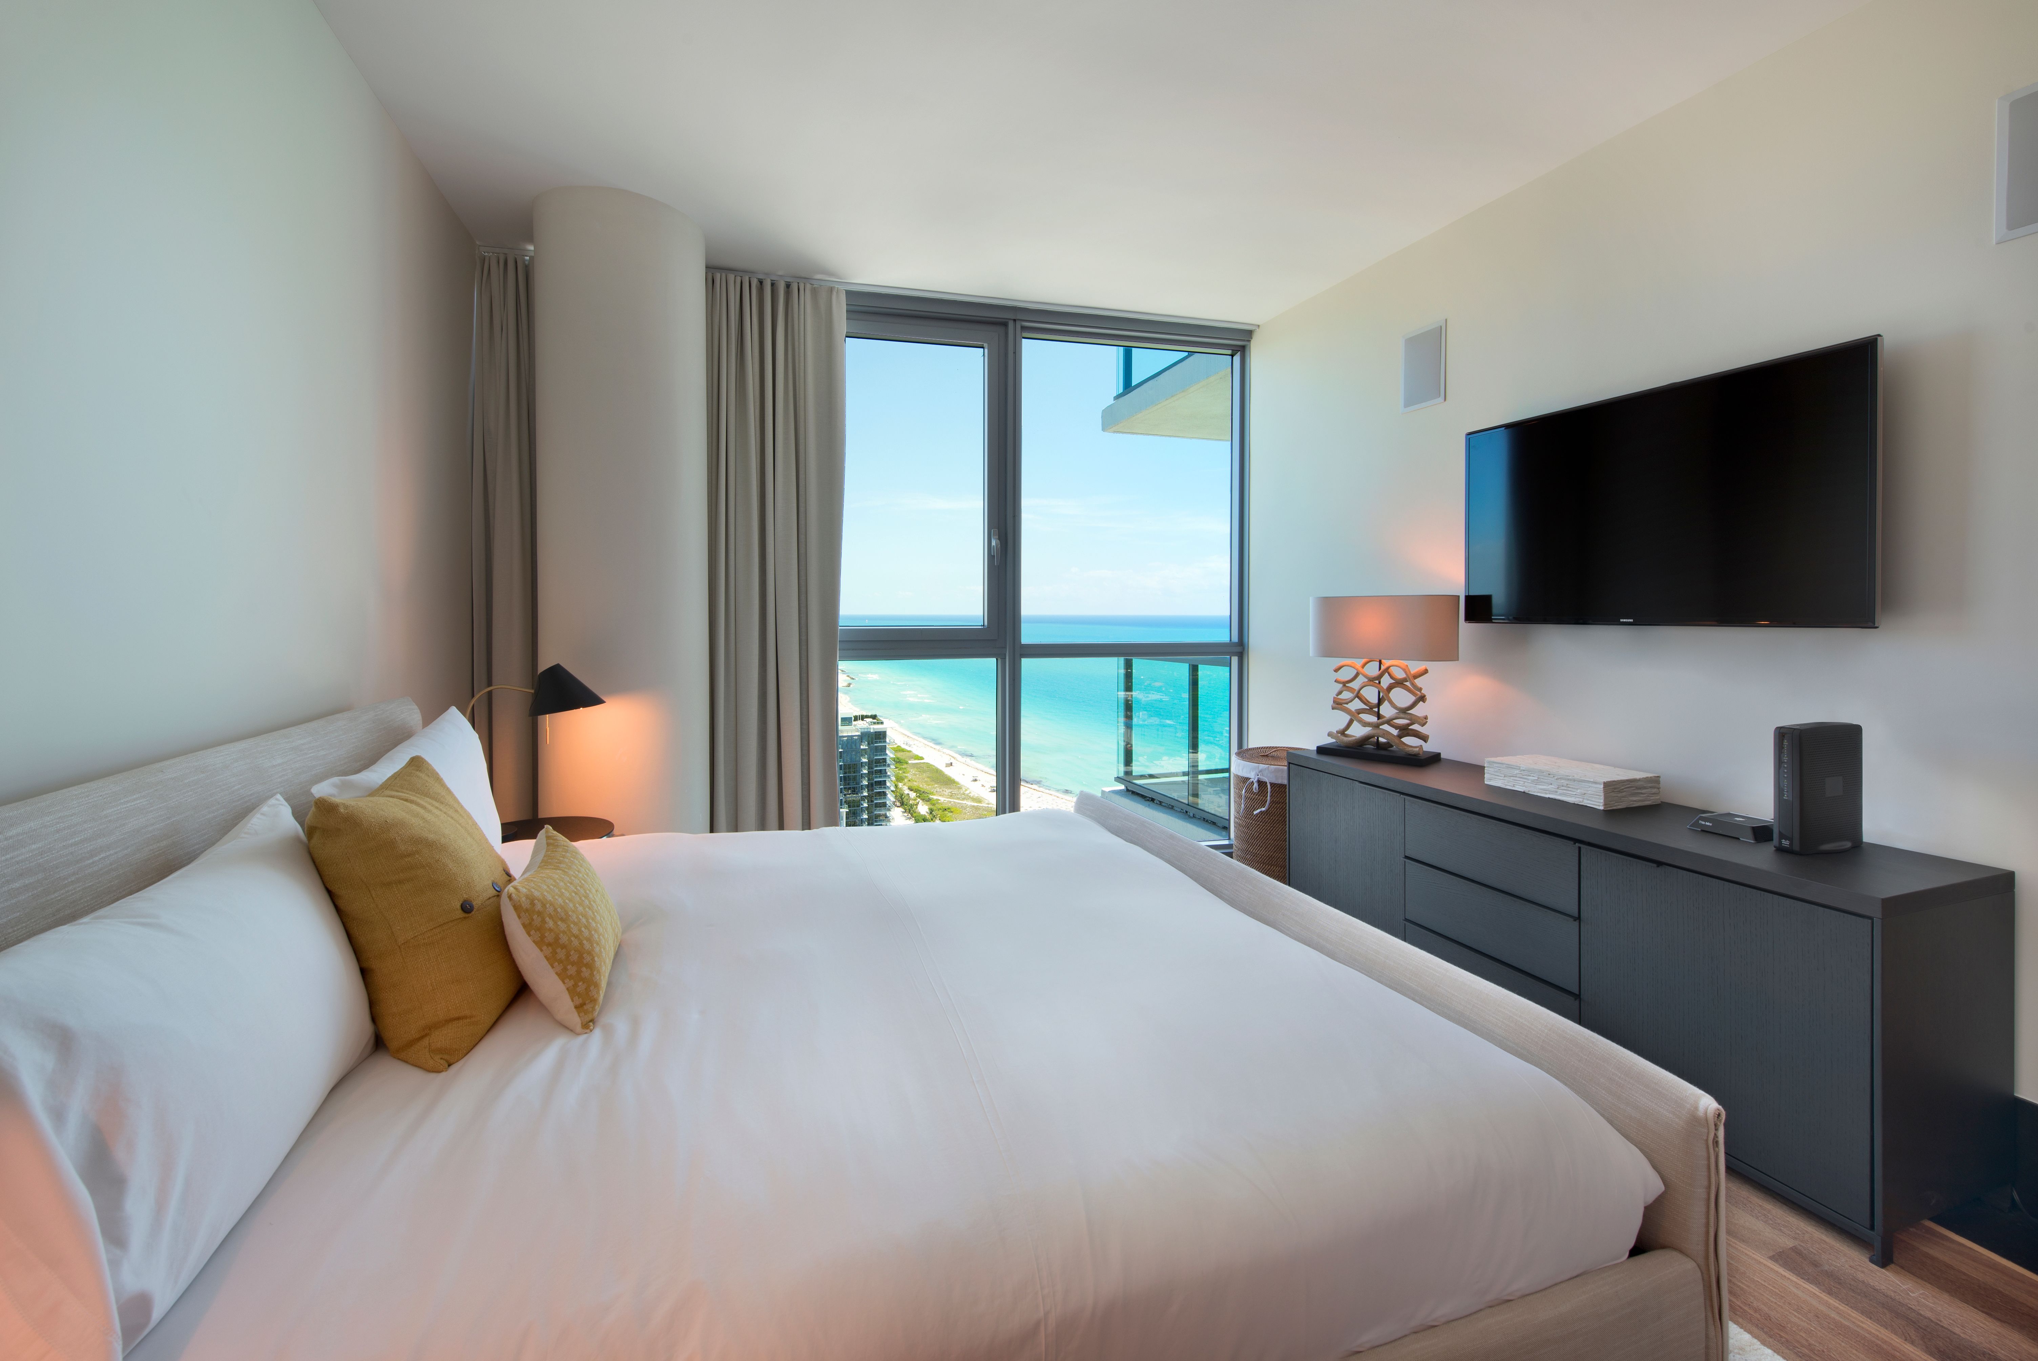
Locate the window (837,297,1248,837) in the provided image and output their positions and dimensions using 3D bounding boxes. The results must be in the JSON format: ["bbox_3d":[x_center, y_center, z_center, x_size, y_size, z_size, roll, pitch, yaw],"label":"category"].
[{"bbox_3d":[0.144,-0.415,3.776,2.191,2.601,0.122,-2,4,-20],"label":"window"}]

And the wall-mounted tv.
[{"bbox_3d":[1.782,-0.494,2.314,0.061,0.663,1.085,-2,4,-20],"label":"wall-mounted tv"}]

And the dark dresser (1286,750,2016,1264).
[{"bbox_3d":[1.562,0.685,2.370,0.476,0.691,1.701,-2,4,-20],"label":"dark dresser"}]

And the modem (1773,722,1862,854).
[{"bbox_3d":[1.838,0.246,1.826,0.230,0.279,0.059,-2,4,-20],"label":"modem"}]

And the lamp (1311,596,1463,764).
[{"bbox_3d":[1.352,-0.014,2.988,0.214,0.607,0.510,-4,5,-42],"label":"lamp"}]

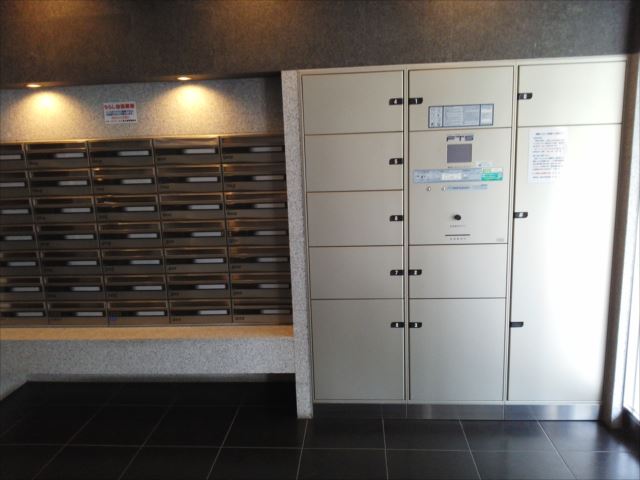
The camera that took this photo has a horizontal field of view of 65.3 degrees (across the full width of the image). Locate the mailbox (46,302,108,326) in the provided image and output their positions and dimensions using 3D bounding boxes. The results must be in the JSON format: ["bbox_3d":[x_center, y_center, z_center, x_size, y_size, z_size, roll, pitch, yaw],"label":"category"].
[{"bbox_3d":[-1.378,0.408,2.954,0.357,0.146,0.220,-1,11,5],"label":"mailbox"}]

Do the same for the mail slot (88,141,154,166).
[{"bbox_3d":[-1.073,-0.487,2.845,0.361,0.147,0.250,-1,11,4],"label":"mail slot"}]

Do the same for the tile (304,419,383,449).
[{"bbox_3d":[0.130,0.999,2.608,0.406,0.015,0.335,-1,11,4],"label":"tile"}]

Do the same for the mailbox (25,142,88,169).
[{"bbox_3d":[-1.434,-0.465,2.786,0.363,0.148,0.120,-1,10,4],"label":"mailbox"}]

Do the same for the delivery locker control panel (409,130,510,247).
[{"bbox_3d":[0.672,-0.251,2.414,0.476,0.553,0.050,-1,10,4],"label":"delivery locker control panel"}]

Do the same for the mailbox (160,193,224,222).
[{"bbox_3d":[-0.697,-0.197,2.872,0.362,0.144,0.250,-1,11,4],"label":"mailbox"}]

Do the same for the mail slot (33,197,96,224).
[{"bbox_3d":[-1.406,-0.186,2.915,0.363,0.150,0.280,-1,11,4],"label":"mail slot"}]

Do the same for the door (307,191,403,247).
[{"bbox_3d":[0.180,-0.105,2.489,0.476,0.275,0.030,-1,10,5],"label":"door"}]

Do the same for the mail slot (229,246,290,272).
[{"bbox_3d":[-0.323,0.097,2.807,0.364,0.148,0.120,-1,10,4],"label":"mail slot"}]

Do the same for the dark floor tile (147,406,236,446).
[{"bbox_3d":[-0.665,0.993,2.664,0.399,0.010,0.401,-1,10,4],"label":"dark floor tile"}]

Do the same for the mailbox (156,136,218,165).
[{"bbox_3d":[-0.693,-0.496,2.804,0.363,0.150,0.280,-1,11,4],"label":"mailbox"}]

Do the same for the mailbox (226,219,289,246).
[{"bbox_3d":[-0.317,-0.051,2.786,0.357,0.146,0.220,-1,11,5],"label":"mailbox"}]

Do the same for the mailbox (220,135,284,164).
[{"bbox_3d":[-0.332,-0.487,2.704,0.357,0.146,0.220,-1,11,5],"label":"mailbox"}]

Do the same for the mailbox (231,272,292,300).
[{"bbox_3d":[-0.316,0.244,2.928,0.361,0.149,0.250,-1,11,4],"label":"mailbox"}]

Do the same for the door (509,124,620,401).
[{"bbox_3d":[1.186,0.147,2.461,0.469,1.386,0.040,-1,10,4],"label":"door"}]

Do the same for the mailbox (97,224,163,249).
[{"bbox_3d":[-1.036,-0.034,2.834,0.357,0.146,0.200,-1,11,5],"label":"mailbox"}]

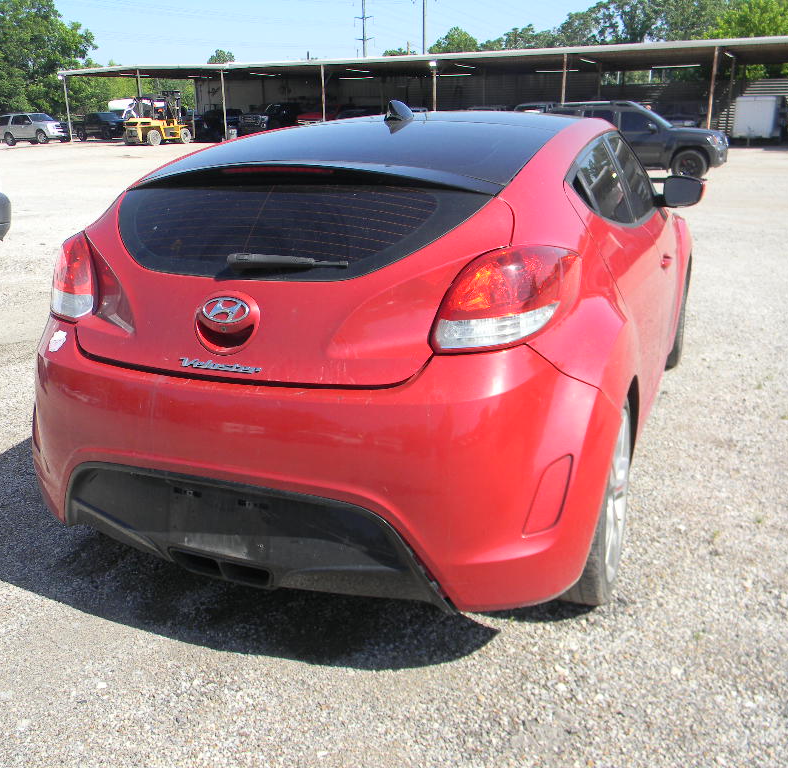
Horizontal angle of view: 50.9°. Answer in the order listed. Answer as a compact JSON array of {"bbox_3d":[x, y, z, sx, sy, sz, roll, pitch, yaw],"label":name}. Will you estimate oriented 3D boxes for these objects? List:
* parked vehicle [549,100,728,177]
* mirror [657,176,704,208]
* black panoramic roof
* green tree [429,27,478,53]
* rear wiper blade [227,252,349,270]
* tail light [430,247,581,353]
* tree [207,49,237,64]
[{"bbox_3d":[5.080,-5.330,18.450,4.550,1.820,1.870,5,19,19],"label":"parked vehicle"},{"bbox_3d":[1.342,-0.887,3.858,0.230,0.150,0.140,6,19,21],"label":"mirror"},{"bbox_3d":[0.032,-0.845,2.921,1.140,0.230,1.780,6,19,21],"label":"black panoramic roof"},{"bbox_3d":[4.855,-24.506,67.586,6.300,8.400,6.300,-1,18,0],"label":"green tree"},{"bbox_3d":[-0.264,-0.289,1.997,0.330,0.045,0.055,6,19,21],"label":"rear wiper blade"},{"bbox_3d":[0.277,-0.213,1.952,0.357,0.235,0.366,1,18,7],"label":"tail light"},{"bbox_3d":[-14.975,-25.187,72.327,4.800,7.500,4.800,-1,18,0],"label":"tree"}]

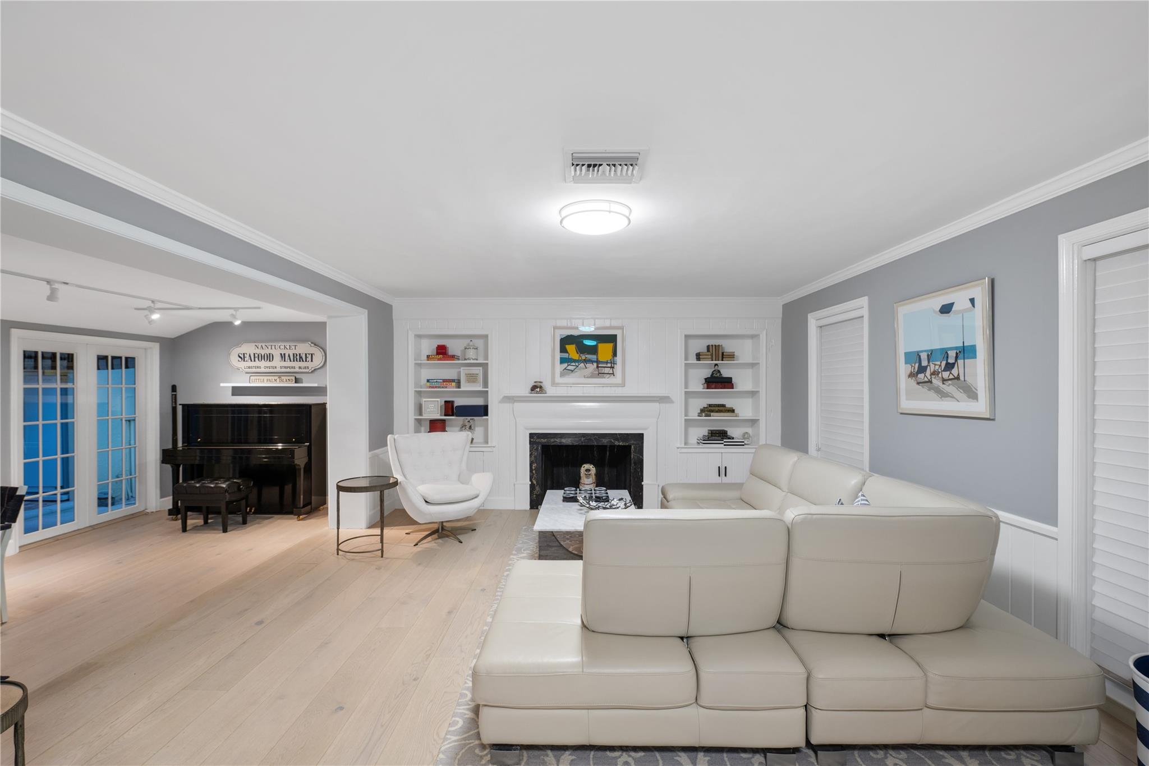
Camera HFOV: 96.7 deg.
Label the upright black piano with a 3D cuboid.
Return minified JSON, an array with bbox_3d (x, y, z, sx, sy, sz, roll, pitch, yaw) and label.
[{"bbox_3d":[-3.705,0.871,5.805,1.500,1.260,0.610,0,0,0],"label":"upright black piano"}]

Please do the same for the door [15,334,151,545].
[{"bbox_3d":[-4.916,0.528,5.200,0.120,1.940,1.430,0,0,0],"label":"door"}]

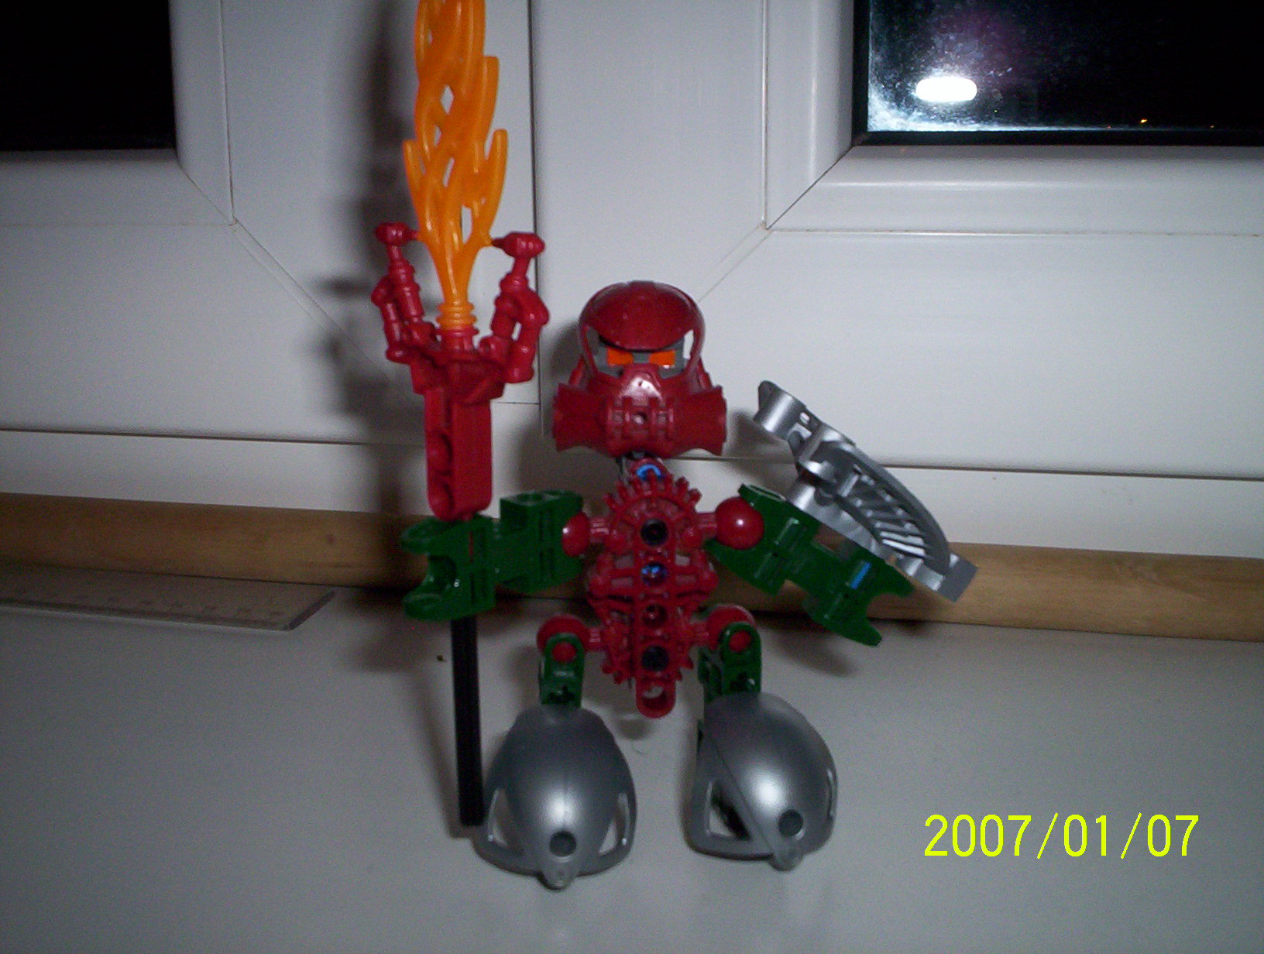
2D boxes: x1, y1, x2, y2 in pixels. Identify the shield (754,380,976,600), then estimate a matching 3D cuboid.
[{"bbox_3d":[0.043,0.003,0.259,0.049,0.016,0.034,42,9,0],"label":"shield"}]

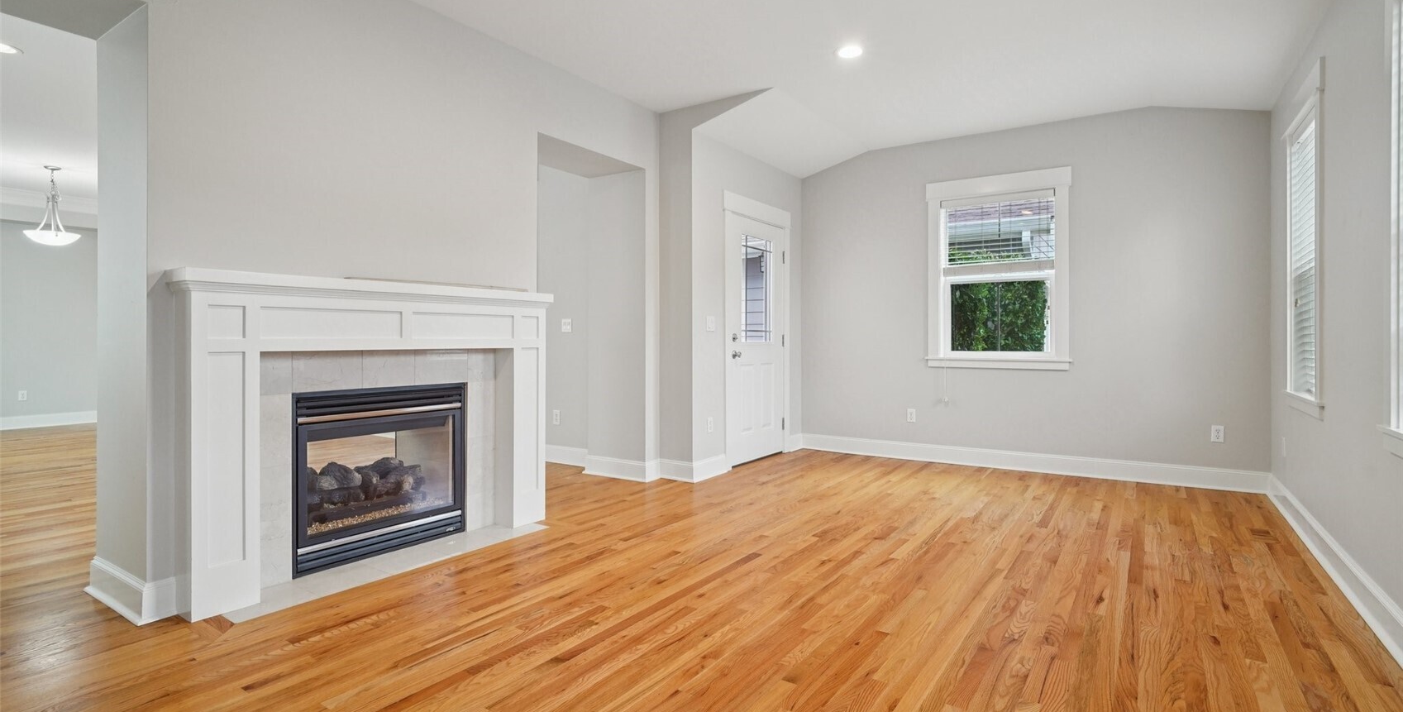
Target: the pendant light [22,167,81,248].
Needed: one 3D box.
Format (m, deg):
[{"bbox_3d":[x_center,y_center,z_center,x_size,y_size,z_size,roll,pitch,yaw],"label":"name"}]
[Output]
[{"bbox_3d":[-6.215,-1.445,5.976,0.384,0.777,0.384,0,1,32],"label":"pendant light"}]

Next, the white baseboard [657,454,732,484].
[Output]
[{"bbox_3d":[-0.053,0.861,4.886,0.293,0.150,0.474,1,1,36],"label":"white baseboard"}]

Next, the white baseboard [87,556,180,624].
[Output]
[{"bbox_3d":[-2.333,0.923,2.541,0.656,0.150,0.150,0,1,32],"label":"white baseboard"}]

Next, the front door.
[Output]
[{"bbox_3d":[0.464,-0.122,5.396,0.060,2.069,0.939,1,1,36],"label":"front door"}]

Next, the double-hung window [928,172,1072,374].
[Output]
[{"bbox_3d":[2.449,-0.690,5.192,1.090,1.615,0.100,0,1,32],"label":"double-hung window"}]

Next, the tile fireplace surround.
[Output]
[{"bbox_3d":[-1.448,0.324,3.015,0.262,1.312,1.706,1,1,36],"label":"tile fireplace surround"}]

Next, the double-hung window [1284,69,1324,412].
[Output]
[{"bbox_3d":[3.237,-0.562,3.330,0.100,1.696,1.040,1,1,36],"label":"double-hung window"}]

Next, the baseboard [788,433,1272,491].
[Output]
[{"bbox_3d":[2.456,0.853,5.176,3.432,0.150,0.030,0,1,32],"label":"baseboard"}]

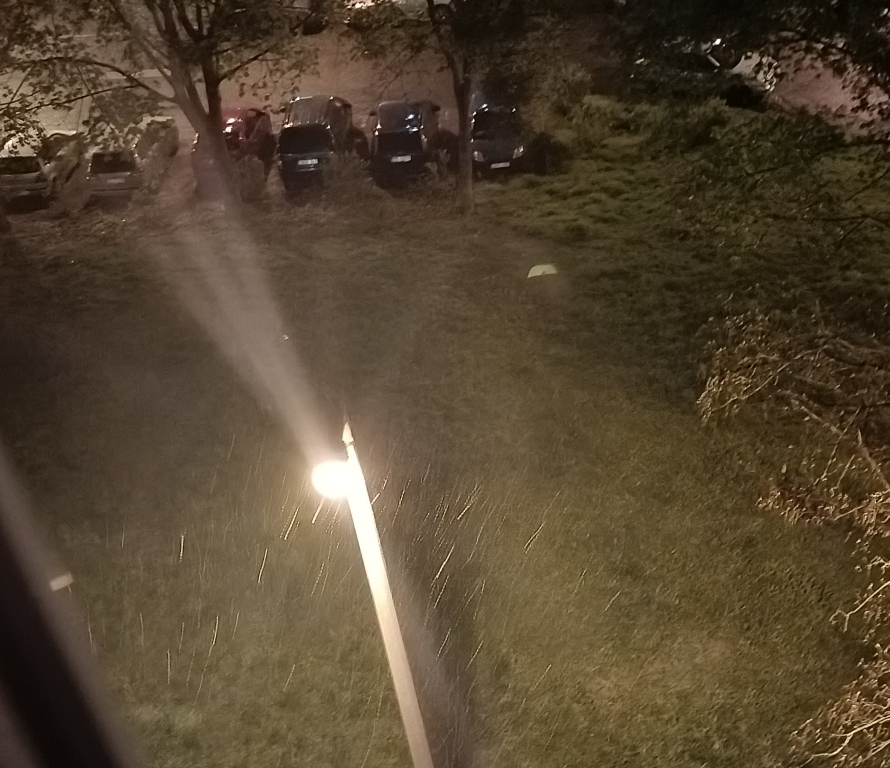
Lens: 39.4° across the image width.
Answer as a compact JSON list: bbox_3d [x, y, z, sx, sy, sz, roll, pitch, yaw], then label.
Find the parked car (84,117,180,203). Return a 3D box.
[{"bbox_3d":[-8.787,-6.626,35.451,1.700,1.450,4.100,0,34,6],"label":"parked car"}]

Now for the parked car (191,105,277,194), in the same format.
[{"bbox_3d":[-5.987,-6.912,35.523,1.700,1.500,4.100,-2,34,4],"label":"parked car"}]

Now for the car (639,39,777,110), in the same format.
[{"bbox_3d":[7.897,-9.597,38.018,4.300,1.480,1.750,11,36,21],"label":"car"}]

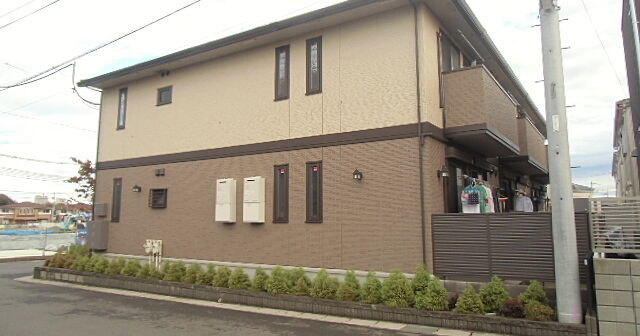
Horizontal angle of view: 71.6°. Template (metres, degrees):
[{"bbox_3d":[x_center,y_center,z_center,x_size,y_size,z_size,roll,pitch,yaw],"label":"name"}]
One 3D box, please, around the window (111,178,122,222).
[{"bbox_3d":[-6.235,0.998,13.600,0.420,1.340,0.100,-4,-8,32],"label":"window"}]

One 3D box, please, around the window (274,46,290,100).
[{"bbox_3d":[-0.902,-2.284,10.677,0.430,1.340,0.100,-4,-8,32],"label":"window"}]

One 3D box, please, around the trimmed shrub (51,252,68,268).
[{"bbox_3d":[-8.076,2.853,13.756,0.530,0.457,0.530,-4,-8,33],"label":"trimmed shrub"}]

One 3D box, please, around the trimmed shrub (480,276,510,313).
[{"bbox_3d":[2.740,1.963,6.928,0.460,0.527,0.460,-4,-8,33],"label":"trimmed shrub"}]

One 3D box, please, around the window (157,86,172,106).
[{"bbox_3d":[-4.520,-2.087,12.874,0.636,0.497,0.100,-4,-8,33],"label":"window"}]

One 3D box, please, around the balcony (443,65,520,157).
[{"bbox_3d":[4.161,-1.230,11.104,0.880,1.430,4.050,-4,-7,32],"label":"balcony"}]

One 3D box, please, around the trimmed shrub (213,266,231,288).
[{"bbox_3d":[-2.225,2.452,10.049,0.434,0.455,0.434,0,-6,0],"label":"trimmed shrub"}]

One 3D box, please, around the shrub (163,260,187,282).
[{"bbox_3d":[-3.412,2.442,10.423,0.520,0.540,0.520,-4,-8,32],"label":"shrub"}]

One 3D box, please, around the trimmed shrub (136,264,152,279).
[{"bbox_3d":[-4.568,2.683,11.550,0.420,0.334,0.420,-4,-8,33],"label":"trimmed shrub"}]

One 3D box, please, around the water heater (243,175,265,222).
[{"bbox_3d":[-1.547,0.761,10.500,0.475,1.047,0.220,-4,-8,33],"label":"water heater"}]

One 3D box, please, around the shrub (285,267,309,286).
[{"bbox_3d":[-0.459,2.256,9.039,0.460,0.490,0.460,0,-6,0],"label":"shrub"}]

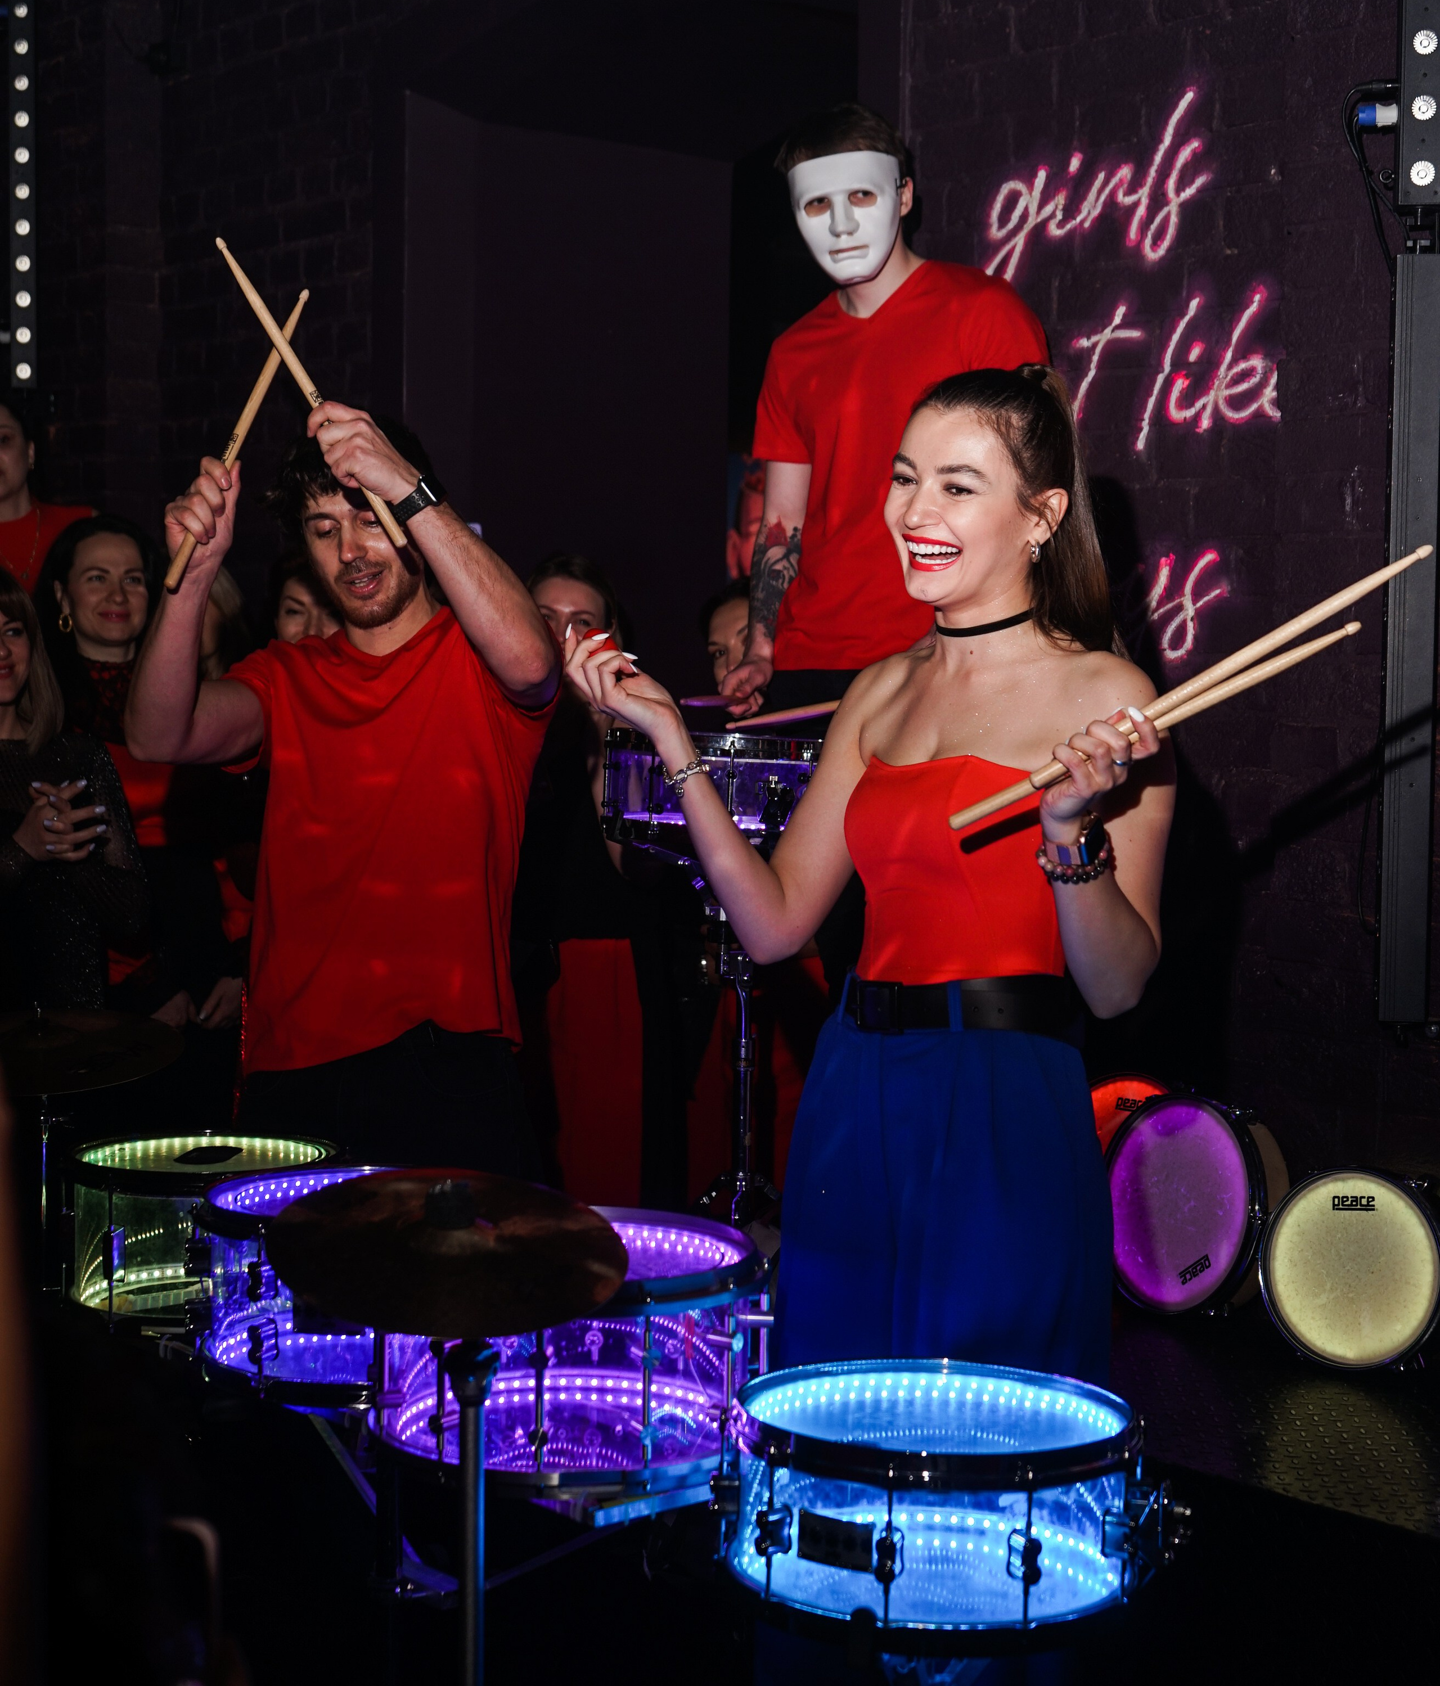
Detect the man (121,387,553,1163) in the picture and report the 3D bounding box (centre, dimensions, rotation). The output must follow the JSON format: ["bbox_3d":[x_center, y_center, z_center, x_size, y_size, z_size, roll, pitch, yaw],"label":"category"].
[{"bbox_3d":[-0.466,0.270,3.460,0.570,1.665,0.480,0,4,-5],"label":"man"}]

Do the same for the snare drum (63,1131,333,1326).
[{"bbox_3d":[-0.616,0.466,3.306,0.330,0.190,0.330,0,4,-9],"label":"snare drum"}]

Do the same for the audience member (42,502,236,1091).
[{"bbox_3d":[-0.978,0.232,4.700,0.460,1.572,0.320,-1,4,-18],"label":"audience member"}]

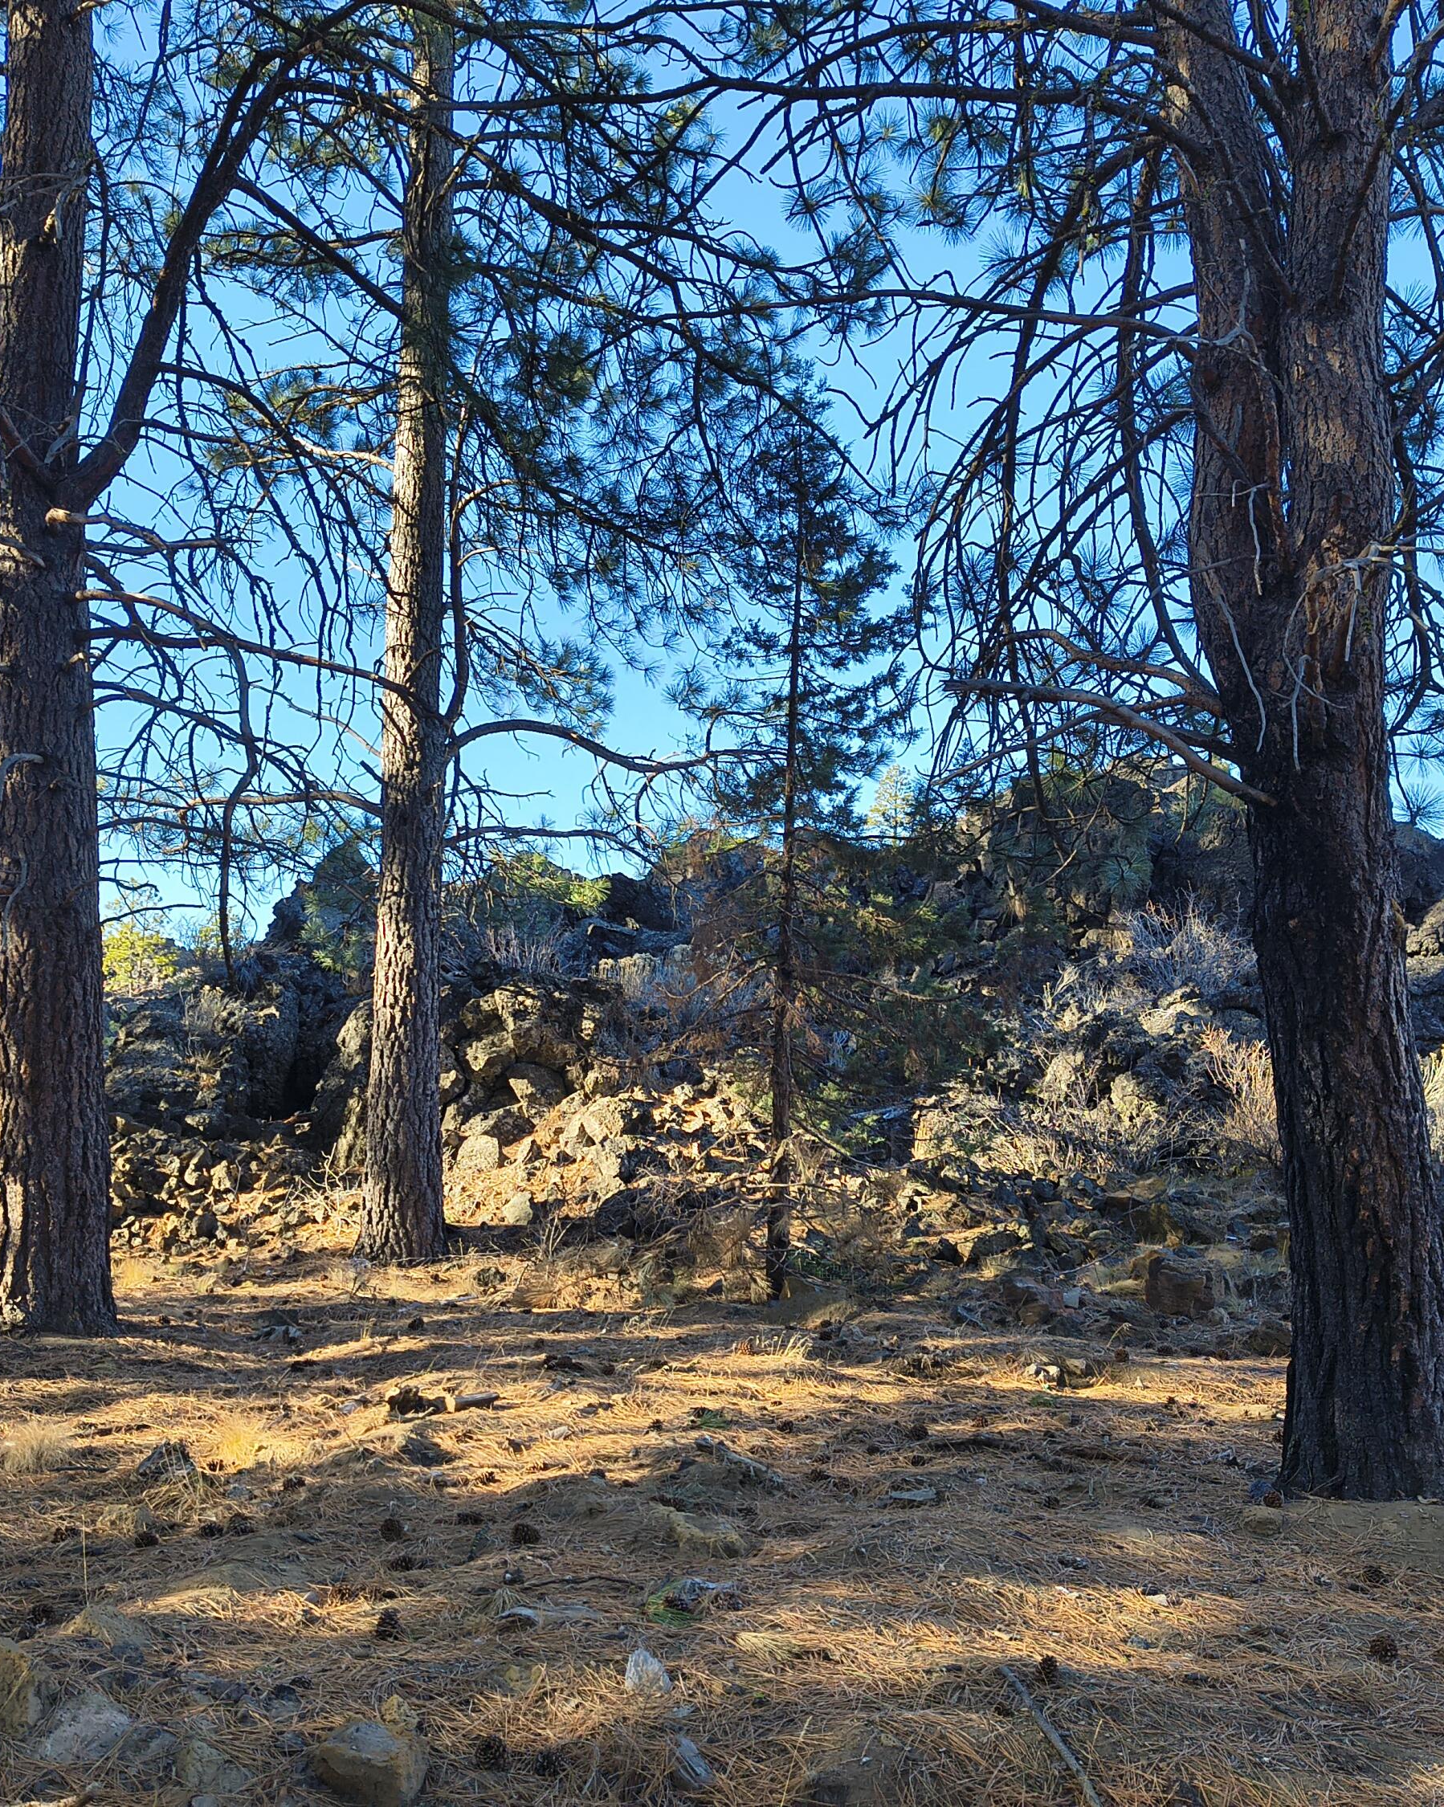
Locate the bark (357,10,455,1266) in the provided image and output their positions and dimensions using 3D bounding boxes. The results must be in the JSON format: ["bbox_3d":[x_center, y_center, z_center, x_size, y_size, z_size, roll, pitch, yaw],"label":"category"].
[{"bbox_3d":[-2.632,-2.383,14.482,0.720,10.641,0.680,0,-5,0],"label":"bark"}]

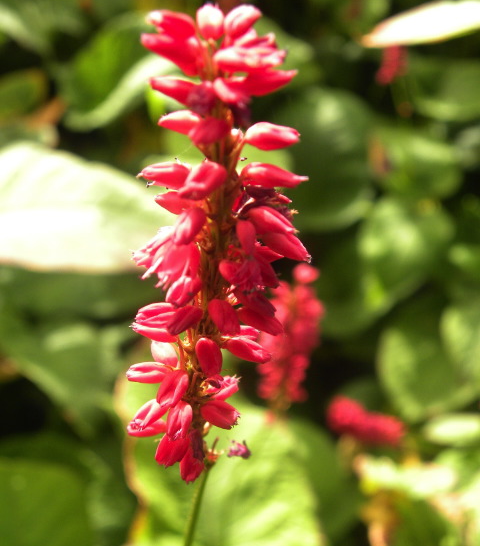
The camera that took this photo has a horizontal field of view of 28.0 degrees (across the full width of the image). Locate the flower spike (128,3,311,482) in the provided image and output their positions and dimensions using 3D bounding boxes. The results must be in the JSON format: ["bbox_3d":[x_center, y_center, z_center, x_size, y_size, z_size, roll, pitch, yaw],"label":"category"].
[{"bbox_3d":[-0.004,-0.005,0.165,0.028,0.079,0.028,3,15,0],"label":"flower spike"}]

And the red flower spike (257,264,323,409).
[{"bbox_3d":[0.022,0.029,0.430,0.025,0.061,0.025,8,15,0],"label":"red flower spike"}]

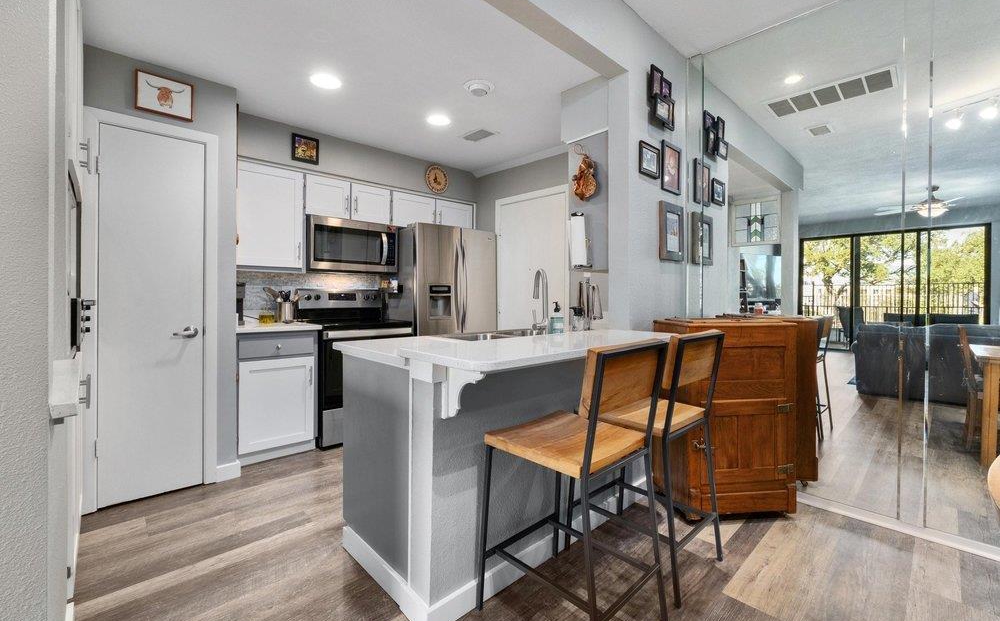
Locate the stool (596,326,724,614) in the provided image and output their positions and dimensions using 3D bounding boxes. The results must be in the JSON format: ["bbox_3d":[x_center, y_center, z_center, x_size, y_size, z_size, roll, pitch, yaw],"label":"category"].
[{"bbox_3d":[0.649,0.589,1.867,0.448,1.000,0.535,-1,2,-42],"label":"stool"}]

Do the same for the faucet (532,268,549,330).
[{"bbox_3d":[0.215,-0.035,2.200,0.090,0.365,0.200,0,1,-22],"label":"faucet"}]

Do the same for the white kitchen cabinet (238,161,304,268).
[{"bbox_3d":[-1.855,-0.713,3.277,0.510,0.790,0.320,-1,2,-42],"label":"white kitchen cabinet"}]

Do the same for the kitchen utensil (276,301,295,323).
[{"bbox_3d":[-1.644,0.017,3.213,0.125,0.168,0.125,-1,2,-42],"label":"kitchen utensil"}]

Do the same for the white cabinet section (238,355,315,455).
[{"bbox_3d":[-1.571,0.655,2.956,0.481,0.616,0.027,-1,2,-42],"label":"white cabinet section"}]

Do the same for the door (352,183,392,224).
[{"bbox_3d":[-1.147,-0.946,3.726,0.363,0.322,0.027,-1,2,-42],"label":"door"}]

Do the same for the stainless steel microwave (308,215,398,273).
[{"bbox_3d":[-1.321,-0.538,3.594,0.760,0.410,0.400,-1,2,-42],"label":"stainless steel microwave"}]

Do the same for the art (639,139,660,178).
[{"bbox_3d":[0.849,-0.849,2.350,0.215,0.180,0.020,-1,2,-42],"label":"art"}]

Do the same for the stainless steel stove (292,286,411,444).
[{"bbox_3d":[-1.239,0.422,3.586,0.756,1.195,0.700,-1,2,-42],"label":"stainless steel stove"}]

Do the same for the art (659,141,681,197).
[{"bbox_3d":[1.107,-0.907,2.679,0.238,0.300,0.022,-1,2,-42],"label":"art"}]

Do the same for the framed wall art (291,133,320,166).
[{"bbox_3d":[-1.503,-1.242,3.229,0.205,0.205,0.020,-1,2,-42],"label":"framed wall art"}]

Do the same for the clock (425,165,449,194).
[{"bbox_3d":[-0.608,-1.272,4.053,0.280,0.285,0.030,-1,2,-42],"label":"clock"}]

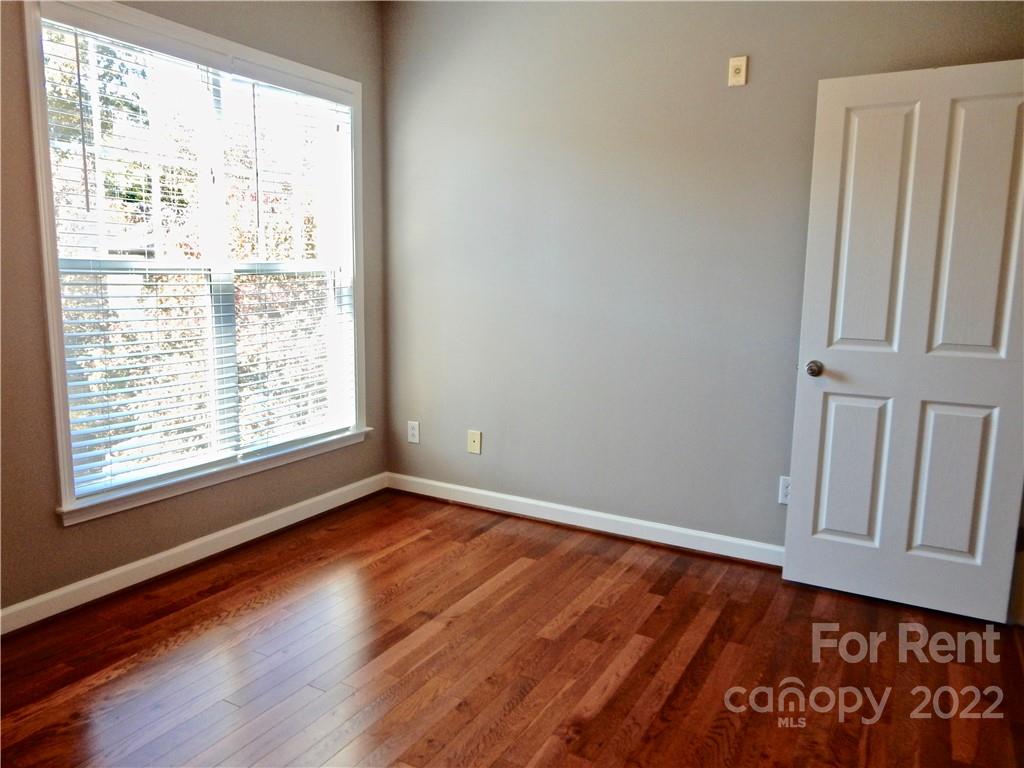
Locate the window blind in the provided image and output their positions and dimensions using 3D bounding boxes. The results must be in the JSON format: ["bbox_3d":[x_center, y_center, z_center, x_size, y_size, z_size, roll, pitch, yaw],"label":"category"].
[{"bbox_3d":[-1.256,-0.509,3.333,0.055,1.706,1.553,6,10,29],"label":"window blind"}]

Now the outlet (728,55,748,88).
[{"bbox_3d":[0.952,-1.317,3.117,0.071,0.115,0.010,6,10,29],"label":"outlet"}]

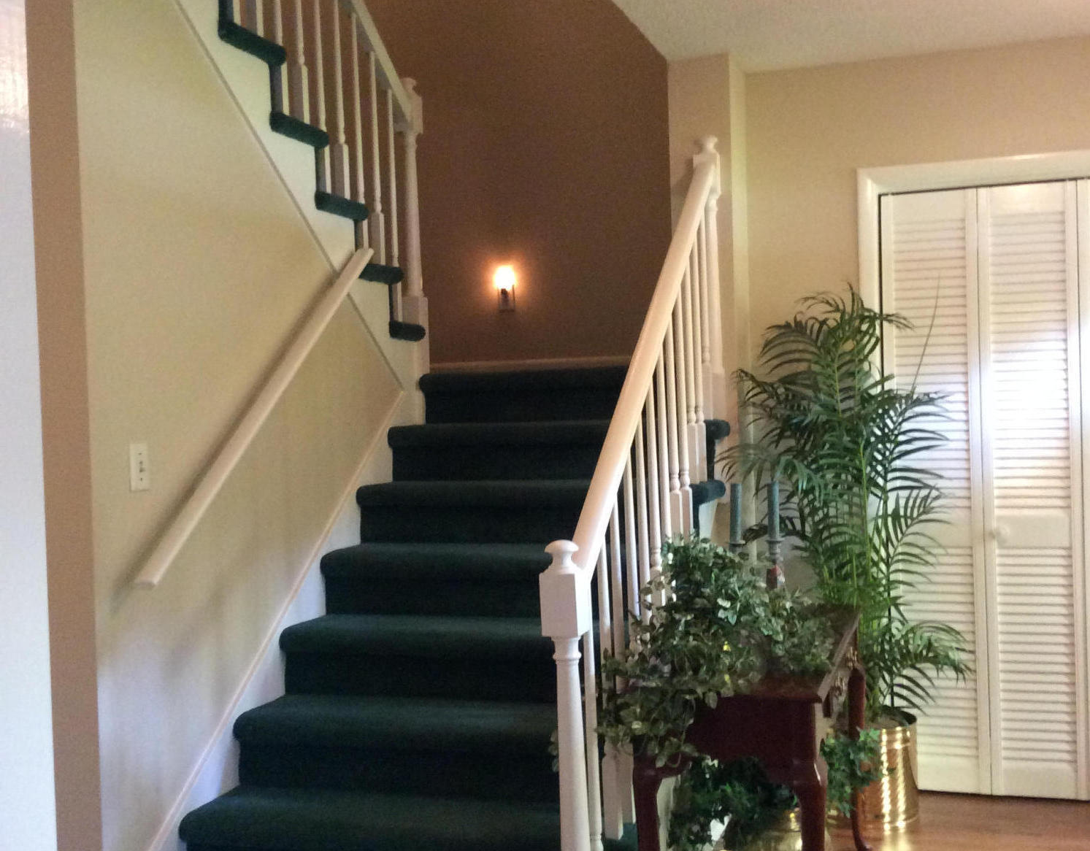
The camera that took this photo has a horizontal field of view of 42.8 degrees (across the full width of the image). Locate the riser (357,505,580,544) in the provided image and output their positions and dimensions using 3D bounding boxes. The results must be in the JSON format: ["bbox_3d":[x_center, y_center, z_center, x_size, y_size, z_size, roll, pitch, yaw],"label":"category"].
[{"bbox_3d":[-0.060,0.300,4.245,1.080,0.127,0.030,-1,1,17],"label":"riser"}]

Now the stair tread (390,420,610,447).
[{"bbox_3d":[0.061,0.020,4.642,1.130,0.058,0.301,-1,1,17],"label":"stair tread"}]

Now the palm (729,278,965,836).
[{"bbox_3d":[0.926,0.420,4.340,0.730,1.650,0.630,-1,1,17],"label":"palm"}]

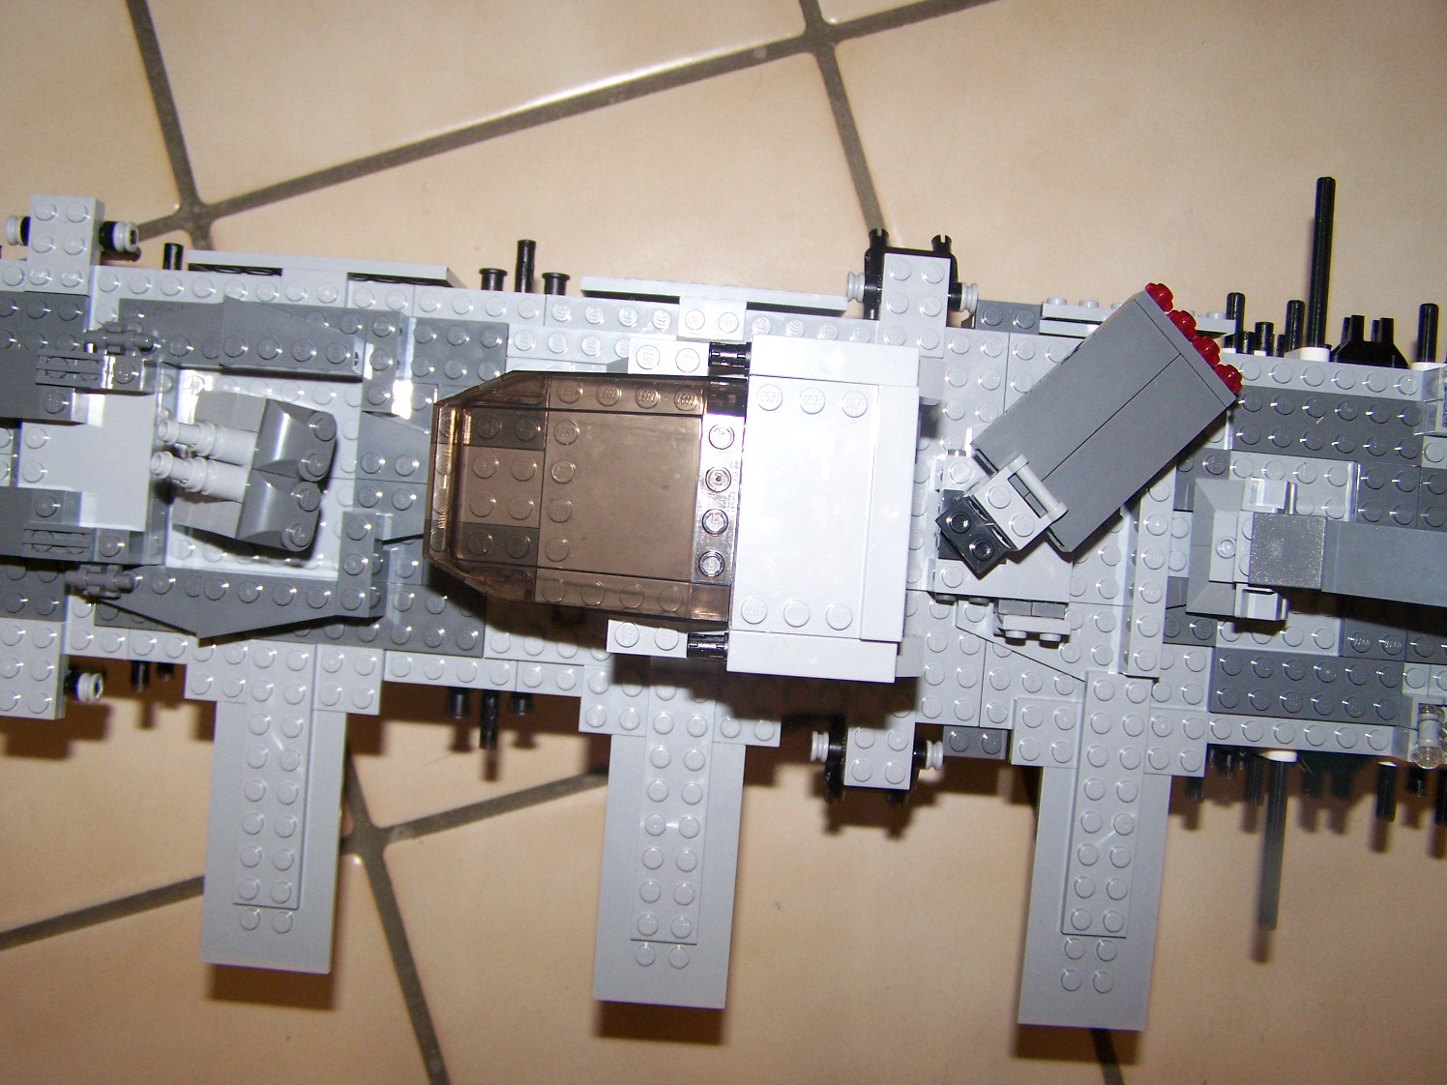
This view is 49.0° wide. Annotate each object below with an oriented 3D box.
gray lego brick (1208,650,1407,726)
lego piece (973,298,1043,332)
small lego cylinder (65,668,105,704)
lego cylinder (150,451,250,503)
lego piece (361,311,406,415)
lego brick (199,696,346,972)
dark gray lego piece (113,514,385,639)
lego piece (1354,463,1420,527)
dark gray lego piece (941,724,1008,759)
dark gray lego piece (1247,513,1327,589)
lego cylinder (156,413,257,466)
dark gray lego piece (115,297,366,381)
[{"bbox_3d":[0.142,0.035,0.387,0.048,0.005,0.016,4,91,0],"label":"gray lego brick"},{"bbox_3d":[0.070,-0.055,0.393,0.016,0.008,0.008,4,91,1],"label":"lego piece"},{"bbox_3d":[-0.161,0.036,0.400,0.009,0.008,0.008,4,91,1],"label":"small lego cylinder"},{"bbox_3d":[-0.118,-0.015,0.361,0.021,0.008,0.008,14,91,-32],"label":"lego cylinder"},{"bbox_3d":[-0.080,-0.042,0.376,0.008,0.011,0.024,4,91,0],"label":"lego piece"},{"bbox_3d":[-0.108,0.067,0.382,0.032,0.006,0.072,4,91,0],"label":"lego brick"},{"bbox_3d":[-0.112,0.007,0.369,0.065,0.015,0.032,4,91,1],"label":"dark gray lego piece"},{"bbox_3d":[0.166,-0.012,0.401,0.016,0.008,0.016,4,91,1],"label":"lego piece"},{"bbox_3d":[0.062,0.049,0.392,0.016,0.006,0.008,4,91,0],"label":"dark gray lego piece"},{"bbox_3d":[0.123,0.002,0.352,0.017,0.009,0.016,4,91,1],"label":"dark gray lego piece"},{"bbox_3d":[-0.117,-0.023,0.361,0.021,0.008,0.008,12,91,-34],"label":"lego cylinder"},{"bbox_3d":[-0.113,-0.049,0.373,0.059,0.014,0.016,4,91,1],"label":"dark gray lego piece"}]

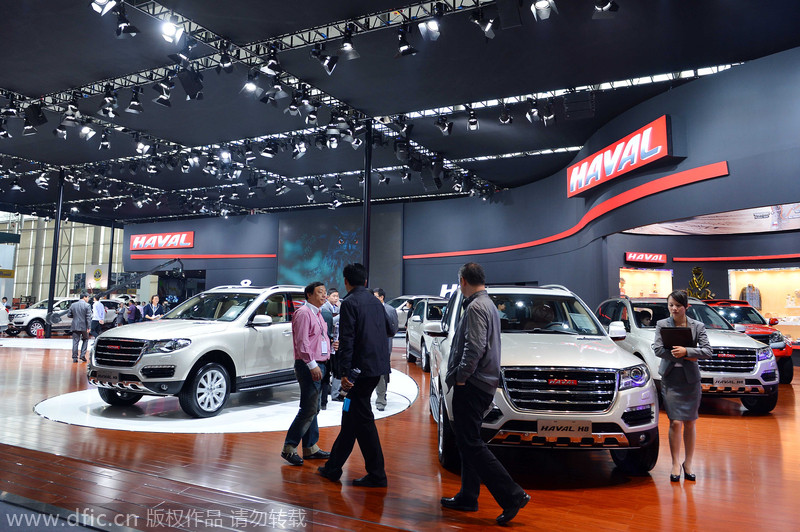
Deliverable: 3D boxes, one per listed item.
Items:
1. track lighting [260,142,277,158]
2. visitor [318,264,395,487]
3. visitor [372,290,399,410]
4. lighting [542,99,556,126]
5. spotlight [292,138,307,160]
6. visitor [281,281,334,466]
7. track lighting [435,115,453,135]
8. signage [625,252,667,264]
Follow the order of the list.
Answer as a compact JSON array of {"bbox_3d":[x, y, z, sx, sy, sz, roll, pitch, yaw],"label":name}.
[{"bbox_3d":[-4.985,-4.391,20.190,0.500,0.550,0.500,4,-6,-30],"label":"track lighting"},{"bbox_3d":[-0.348,0.927,4.582,0.520,1.800,0.500,5,-6,-38],"label":"visitor"},{"bbox_3d":[-0.267,1.195,7.685,0.400,1.756,0.500,3,-6,-22],"label":"visitor"},{"bbox_3d":[4.451,-4.572,15.880,0.400,0.700,0.450,-1,-5,17],"label":"lighting"},{"bbox_3d":[-3.696,-4.280,19.586,0.500,0.700,0.450,4,-6,-37],"label":"spotlight"},{"bbox_3d":[-0.889,1.011,5.124,0.420,1.725,0.480,-1,-6,23],"label":"visitor"},{"bbox_3d":[1.325,-4.280,16.235,0.450,0.420,0.500,-4,-45,45],"label":"track lighting"},{"bbox_3d":[7.708,-0.246,16.711,1.449,0.280,0.100,2,-5,-14],"label":"signage"}]

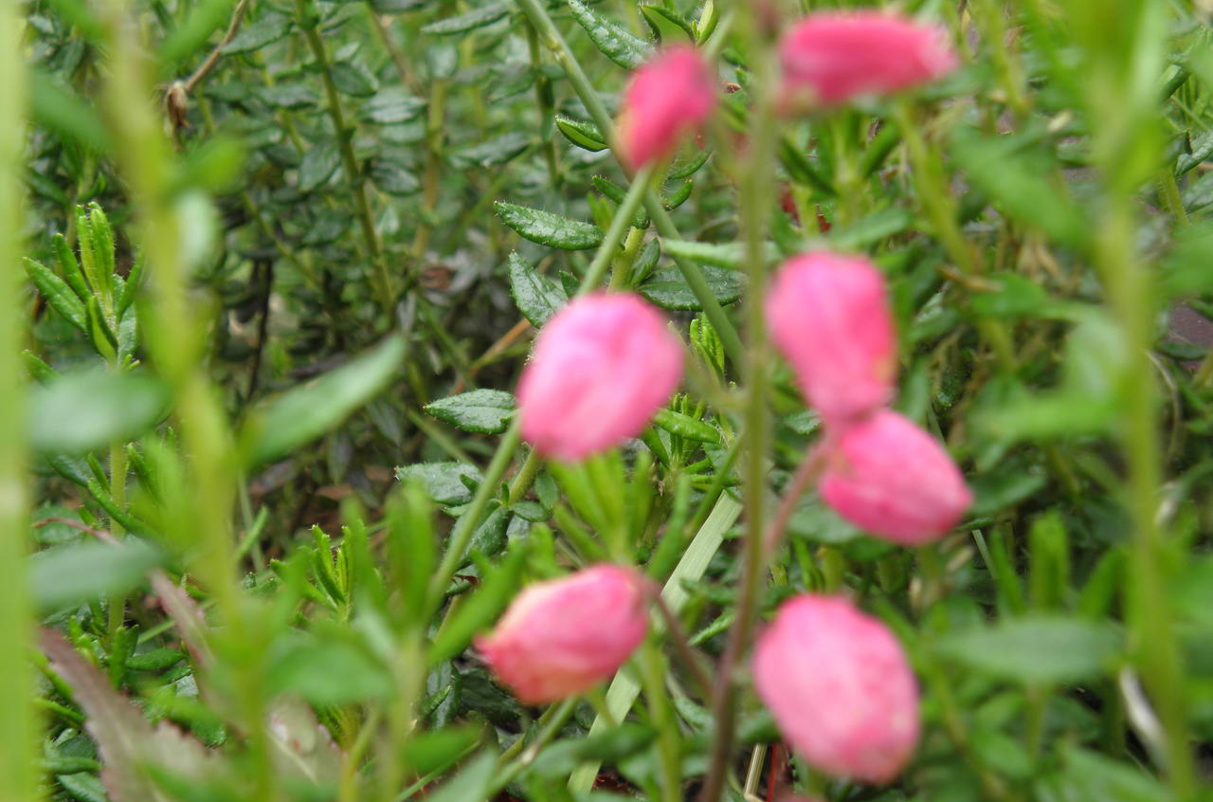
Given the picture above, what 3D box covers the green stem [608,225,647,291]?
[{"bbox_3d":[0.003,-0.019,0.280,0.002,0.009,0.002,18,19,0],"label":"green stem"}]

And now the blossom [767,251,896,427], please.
[{"bbox_3d":[0.016,-0.005,0.156,0.009,0.013,0.009,-12,-6,0],"label":"blossom"}]

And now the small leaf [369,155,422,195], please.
[{"bbox_3d":[-0.030,-0.032,0.300,0.009,0.002,0.004,19,41,24],"label":"small leaf"}]

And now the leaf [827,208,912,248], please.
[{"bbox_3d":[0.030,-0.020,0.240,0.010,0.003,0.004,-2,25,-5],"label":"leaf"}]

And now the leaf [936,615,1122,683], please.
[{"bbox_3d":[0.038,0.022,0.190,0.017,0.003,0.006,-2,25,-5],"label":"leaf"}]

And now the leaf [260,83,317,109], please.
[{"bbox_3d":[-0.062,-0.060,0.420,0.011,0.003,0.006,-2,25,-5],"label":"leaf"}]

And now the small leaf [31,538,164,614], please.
[{"bbox_3d":[-0.033,0.011,0.140,0.009,0.002,0.004,-17,43,-6],"label":"small leaf"}]

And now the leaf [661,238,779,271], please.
[{"bbox_3d":[0.011,-0.014,0.200,0.011,0.002,0.004,6,24,9],"label":"leaf"}]

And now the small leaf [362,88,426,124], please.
[{"bbox_3d":[-0.030,-0.041,0.300,0.009,0.002,0.004,-9,39,18],"label":"small leaf"}]

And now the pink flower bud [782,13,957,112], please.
[{"bbox_3d":[0.018,-0.024,0.150,0.013,0.007,0.007,3,0,12],"label":"pink flower bud"}]

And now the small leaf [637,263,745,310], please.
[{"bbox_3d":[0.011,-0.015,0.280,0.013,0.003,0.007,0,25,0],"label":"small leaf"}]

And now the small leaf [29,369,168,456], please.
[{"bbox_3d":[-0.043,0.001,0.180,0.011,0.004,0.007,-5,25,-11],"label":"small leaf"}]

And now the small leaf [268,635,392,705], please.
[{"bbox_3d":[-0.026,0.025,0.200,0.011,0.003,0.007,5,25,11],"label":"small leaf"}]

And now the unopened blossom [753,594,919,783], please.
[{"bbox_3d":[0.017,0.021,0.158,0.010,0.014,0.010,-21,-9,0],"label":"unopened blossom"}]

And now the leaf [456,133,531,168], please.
[{"bbox_3d":[-0.016,-0.035,0.300,0.011,0.002,0.004,-13,39,-12],"label":"leaf"}]

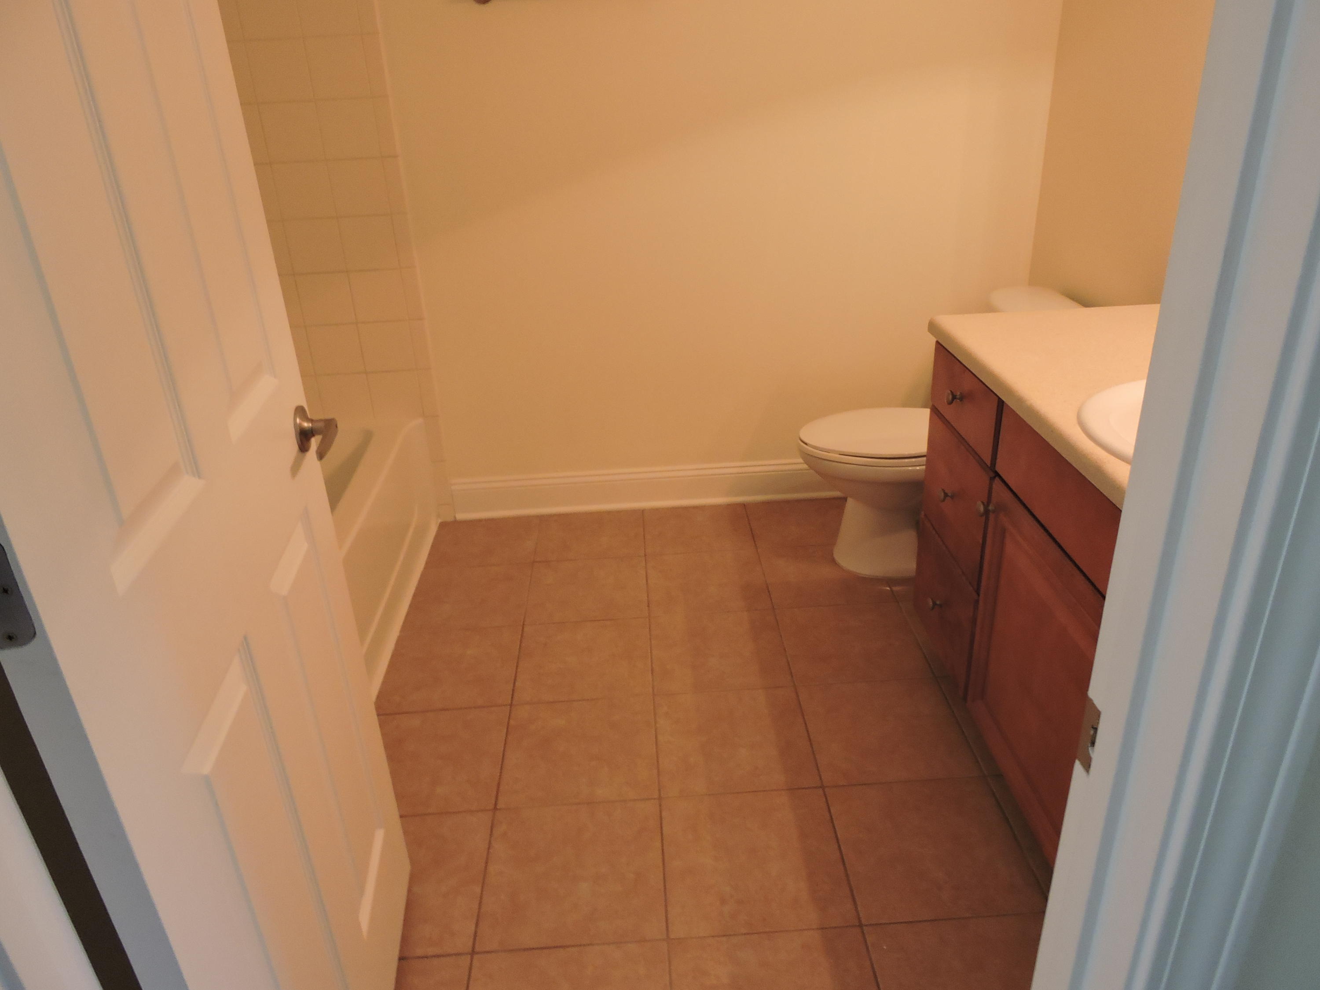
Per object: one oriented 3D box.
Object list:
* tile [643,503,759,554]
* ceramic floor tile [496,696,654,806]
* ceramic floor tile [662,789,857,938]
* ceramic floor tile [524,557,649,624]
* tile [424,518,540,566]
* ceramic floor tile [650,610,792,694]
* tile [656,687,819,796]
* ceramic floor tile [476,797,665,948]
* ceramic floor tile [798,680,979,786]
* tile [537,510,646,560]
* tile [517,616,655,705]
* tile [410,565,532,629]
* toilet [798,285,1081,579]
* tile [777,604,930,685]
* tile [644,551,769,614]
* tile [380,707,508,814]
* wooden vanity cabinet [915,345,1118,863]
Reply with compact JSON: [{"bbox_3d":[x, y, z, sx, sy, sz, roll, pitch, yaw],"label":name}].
[{"bbox_3d":[0.119,0.110,2.924,0.327,0.010,0.321,-3,25,-1],"label":"tile"},{"bbox_3d":[-0.173,0.558,2.006,0.330,0.010,0.330,-3,26,-1],"label":"ceramic floor tile"},{"bbox_3d":[0.175,0.681,1.714,0.330,0.010,0.330,-3,26,-1],"label":"ceramic floor tile"},{"bbox_3d":[-0.201,0.271,2.617,0.327,0.010,0.327,-3,25,-1],"label":"ceramic floor tile"},{"bbox_3d":[-0.550,0.153,2.887,0.330,0.010,0.309,-3,26,-1],"label":"tile"},{"bbox_3d":[0.145,0.395,2.311,0.330,0.010,0.330,-3,26,-1],"label":"ceramic floor tile"},{"bbox_3d":[0.162,0.537,2.018,0.327,0.010,0.327,-3,25,-1],"label":"tile"},{"bbox_3d":[-0.159,0.700,1.709,0.327,0.010,0.327,-3,25,-1],"label":"ceramic floor tile"},{"bbox_3d":[0.496,0.518,2.025,0.327,0.010,0.327,-3,25,-1],"label":"ceramic floor tile"},{"bbox_3d":[-0.217,0.133,2.893,0.330,0.010,0.309,-3,26,-1],"label":"tile"},{"bbox_3d":[-0.187,0.414,2.314,0.327,0.010,0.327,-3,25,-1],"label":"tile"},{"bbox_3d":[-0.536,0.292,2.596,0.330,0.010,0.330,-3,26,-1],"label":"tile"},{"bbox_3d":[0.750,-0.155,2.542,0.732,0.725,0.450,-3,26,-1],"label":"toilet"},{"bbox_3d":[0.479,0.375,2.318,0.330,0.010,0.330,-3,26,-1],"label":"tile"},{"bbox_3d":[0.133,0.252,2.624,0.327,0.010,0.327,-3,25,-1],"label":"tile"},{"bbox_3d":[-0.506,0.578,1.999,0.330,0.010,0.330,-3,26,-1],"label":"tile"},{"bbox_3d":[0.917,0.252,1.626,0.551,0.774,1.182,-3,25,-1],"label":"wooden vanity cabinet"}]

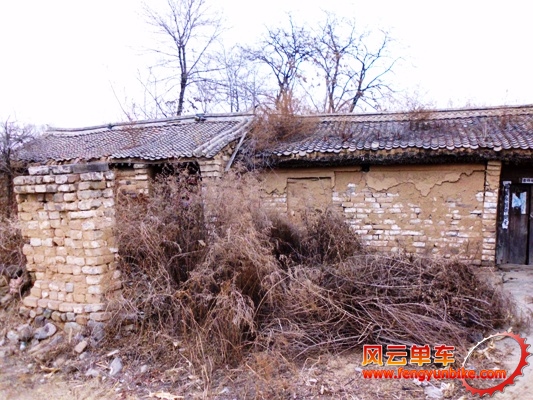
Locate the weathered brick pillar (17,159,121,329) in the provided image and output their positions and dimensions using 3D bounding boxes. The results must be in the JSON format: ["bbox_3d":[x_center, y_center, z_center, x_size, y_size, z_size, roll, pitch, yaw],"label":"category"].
[{"bbox_3d":[-2.820,0.592,6.150,1.354,2.216,0.450,1,4,16],"label":"weathered brick pillar"}]

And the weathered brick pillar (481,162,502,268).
[{"bbox_3d":[5.014,0.270,9.600,0.298,2.277,0.320,0,4,14],"label":"weathered brick pillar"}]

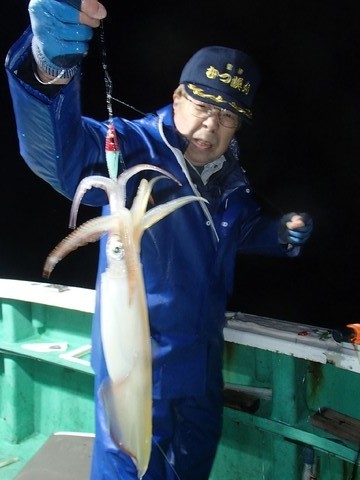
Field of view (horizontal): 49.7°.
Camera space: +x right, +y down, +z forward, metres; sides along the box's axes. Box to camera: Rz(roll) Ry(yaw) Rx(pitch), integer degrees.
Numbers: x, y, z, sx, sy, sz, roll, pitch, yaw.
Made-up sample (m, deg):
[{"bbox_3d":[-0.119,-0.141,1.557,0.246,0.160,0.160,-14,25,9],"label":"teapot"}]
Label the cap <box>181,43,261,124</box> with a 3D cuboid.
[{"bbox_3d":[0.105,-0.387,0.930,0.185,0.140,0.265,16,25,-12],"label":"cap"}]

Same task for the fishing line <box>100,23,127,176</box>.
[{"bbox_3d":[-0.105,-0.214,0.600,0.032,0.240,0.025,-4,6,-6],"label":"fishing line"}]

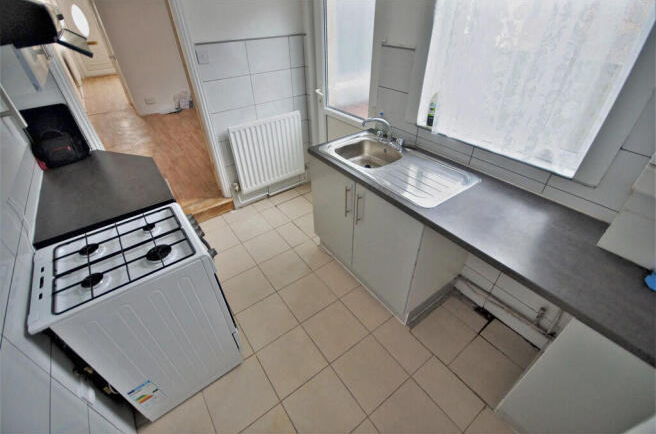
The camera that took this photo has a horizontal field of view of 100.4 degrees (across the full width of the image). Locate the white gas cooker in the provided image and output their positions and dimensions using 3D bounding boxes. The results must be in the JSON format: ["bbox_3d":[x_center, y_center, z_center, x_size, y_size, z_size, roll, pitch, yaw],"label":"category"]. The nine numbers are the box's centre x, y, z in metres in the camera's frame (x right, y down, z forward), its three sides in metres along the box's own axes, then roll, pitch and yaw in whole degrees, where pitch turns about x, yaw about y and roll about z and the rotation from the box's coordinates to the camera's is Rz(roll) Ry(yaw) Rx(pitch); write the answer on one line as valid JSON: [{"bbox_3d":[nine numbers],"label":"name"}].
[{"bbox_3d":[-0.847,0.480,1.404,0.590,0.870,0.500,-24,42,-28],"label":"white gas cooker"}]

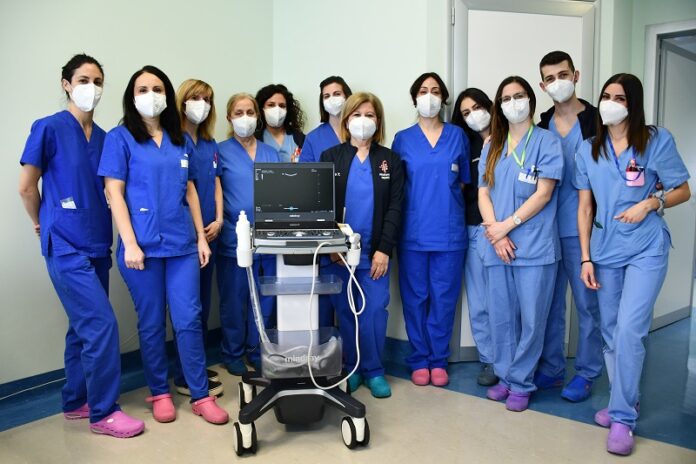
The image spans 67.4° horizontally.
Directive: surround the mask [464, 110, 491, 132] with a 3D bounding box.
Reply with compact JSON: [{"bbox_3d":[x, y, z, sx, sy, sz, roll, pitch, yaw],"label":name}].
[{"bbox_3d":[0.727,-0.623,2.930,0.140,0.112,0.085,-20,-1,17],"label":"mask"}]

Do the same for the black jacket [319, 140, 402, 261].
[{"bbox_3d":[0.068,-0.171,2.830,0.460,0.610,0.280,-1,5,0],"label":"black jacket"}]

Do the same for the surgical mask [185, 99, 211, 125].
[{"bbox_3d":[-0.796,-0.639,2.780,0.138,0.120,0.085,4,3,-24],"label":"surgical mask"}]

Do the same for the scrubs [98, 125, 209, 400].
[{"bbox_3d":[-0.895,0.163,2.404,0.500,1.290,0.310,-2,6,-28],"label":"scrubs"}]

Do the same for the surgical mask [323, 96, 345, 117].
[{"bbox_3d":[-0.083,-0.767,3.190,0.134,0.117,0.085,-9,7,-7],"label":"surgical mask"}]

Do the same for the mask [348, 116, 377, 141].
[{"bbox_3d":[0.076,-0.533,2.690,0.145,0.122,0.085,0,5,0],"label":"mask"}]

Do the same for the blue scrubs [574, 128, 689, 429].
[{"bbox_3d":[1.203,0.200,2.226,0.520,1.280,0.360,3,6,32],"label":"blue scrubs"}]

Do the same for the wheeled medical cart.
[{"bbox_3d":[-0.222,0.434,2.407,0.540,0.930,0.560,-1,5,-8],"label":"wheeled medical cart"}]

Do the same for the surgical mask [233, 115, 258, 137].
[{"bbox_3d":[-0.589,-0.608,2.980,0.140,0.120,0.085,-2,6,-14],"label":"surgical mask"}]

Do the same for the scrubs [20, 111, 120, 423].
[{"bbox_3d":[-1.218,0.156,2.303,0.380,1.360,0.480,5,7,42],"label":"scrubs"}]

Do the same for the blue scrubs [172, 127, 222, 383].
[{"bbox_3d":[-0.833,0.156,2.825,0.390,1.360,0.280,-4,7,-34],"label":"blue scrubs"}]

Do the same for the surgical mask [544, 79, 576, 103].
[{"bbox_3d":[1.122,-0.751,2.770,0.148,0.117,0.088,-11,0,26],"label":"surgical mask"}]

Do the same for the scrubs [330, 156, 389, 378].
[{"bbox_3d":[0.071,0.181,2.744,0.410,1.206,0.270,-1,6,-2],"label":"scrubs"}]

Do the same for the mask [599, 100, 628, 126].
[{"bbox_3d":[1.121,-0.500,2.204,0.140,0.130,0.090,17,15,41],"label":"mask"}]

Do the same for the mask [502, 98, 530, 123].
[{"bbox_3d":[0.786,-0.566,2.450,0.140,0.135,0.090,-8,3,16],"label":"mask"}]

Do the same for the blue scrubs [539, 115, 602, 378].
[{"bbox_3d":[1.127,0.096,2.668,0.460,1.350,0.320,3,6,25],"label":"blue scrubs"}]

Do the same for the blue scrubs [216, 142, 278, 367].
[{"bbox_3d":[-0.584,0.128,3.065,0.400,1.338,0.280,-2,6,-19],"label":"blue scrubs"}]

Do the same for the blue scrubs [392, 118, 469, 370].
[{"bbox_3d":[0.480,0.067,3.020,0.430,1.410,0.280,0,5,6],"label":"blue scrubs"}]

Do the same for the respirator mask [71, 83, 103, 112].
[{"bbox_3d":[-1.207,-0.621,2.410,0.143,0.128,0.090,-1,4,-42],"label":"respirator mask"}]

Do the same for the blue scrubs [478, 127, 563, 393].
[{"bbox_3d":[0.846,0.146,2.566,0.420,1.310,0.290,3,6,28],"label":"blue scrubs"}]

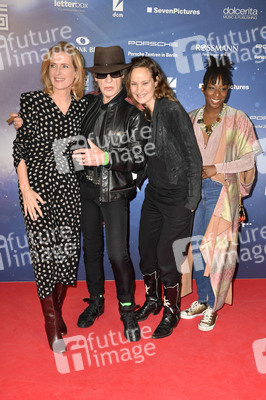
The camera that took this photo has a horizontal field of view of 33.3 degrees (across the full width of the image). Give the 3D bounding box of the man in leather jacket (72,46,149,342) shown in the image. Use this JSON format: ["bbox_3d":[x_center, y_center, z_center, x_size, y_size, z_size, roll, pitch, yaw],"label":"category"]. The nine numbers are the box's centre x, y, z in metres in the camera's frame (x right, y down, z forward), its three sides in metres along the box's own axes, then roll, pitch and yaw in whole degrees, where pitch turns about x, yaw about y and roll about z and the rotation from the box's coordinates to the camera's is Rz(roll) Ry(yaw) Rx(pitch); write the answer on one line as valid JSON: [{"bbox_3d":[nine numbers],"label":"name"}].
[{"bbox_3d":[-0.148,-0.011,2.772,0.540,1.780,0.460,7,16,19],"label":"man in leather jacket"}]

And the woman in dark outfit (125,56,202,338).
[{"bbox_3d":[0.180,0.003,2.841,0.490,1.730,0.440,12,18,35],"label":"woman in dark outfit"}]

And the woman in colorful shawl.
[{"bbox_3d":[0.567,-0.026,2.961,0.530,1.740,0.400,10,17,29],"label":"woman in colorful shawl"}]

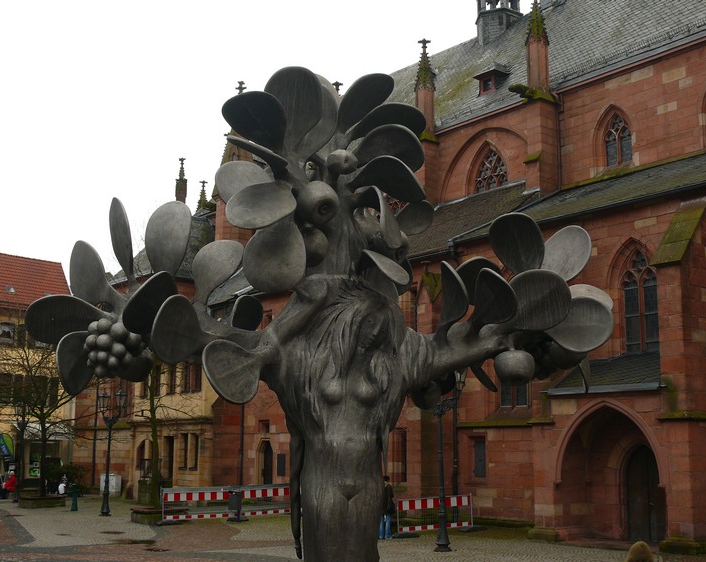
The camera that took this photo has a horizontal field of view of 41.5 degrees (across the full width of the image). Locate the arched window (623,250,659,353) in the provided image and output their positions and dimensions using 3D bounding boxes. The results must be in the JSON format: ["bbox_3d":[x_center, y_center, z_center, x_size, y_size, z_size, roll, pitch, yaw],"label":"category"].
[{"bbox_3d":[7.949,0.554,25.712,0.280,2.890,1.170,7,-12,-38],"label":"arched window"}]

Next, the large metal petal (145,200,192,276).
[{"bbox_3d":[-0.956,-0.198,4.800,0.250,0.410,0.110,8,-6,7],"label":"large metal petal"}]

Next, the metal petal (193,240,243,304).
[{"bbox_3d":[-0.693,-0.044,4.800,0.270,0.360,0.110,24,-9,-1],"label":"metal petal"}]

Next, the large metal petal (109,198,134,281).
[{"bbox_3d":[-1.296,-0.230,5.224,0.050,0.450,0.220,-9,-6,-19],"label":"large metal petal"}]

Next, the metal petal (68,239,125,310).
[{"bbox_3d":[-1.641,-0.028,5.846,0.320,0.450,0.090,-27,-7,31],"label":"metal petal"}]

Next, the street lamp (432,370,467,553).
[{"bbox_3d":[2.253,4.399,23.612,0.420,4.650,1.100,9,-13,-39],"label":"street lamp"}]

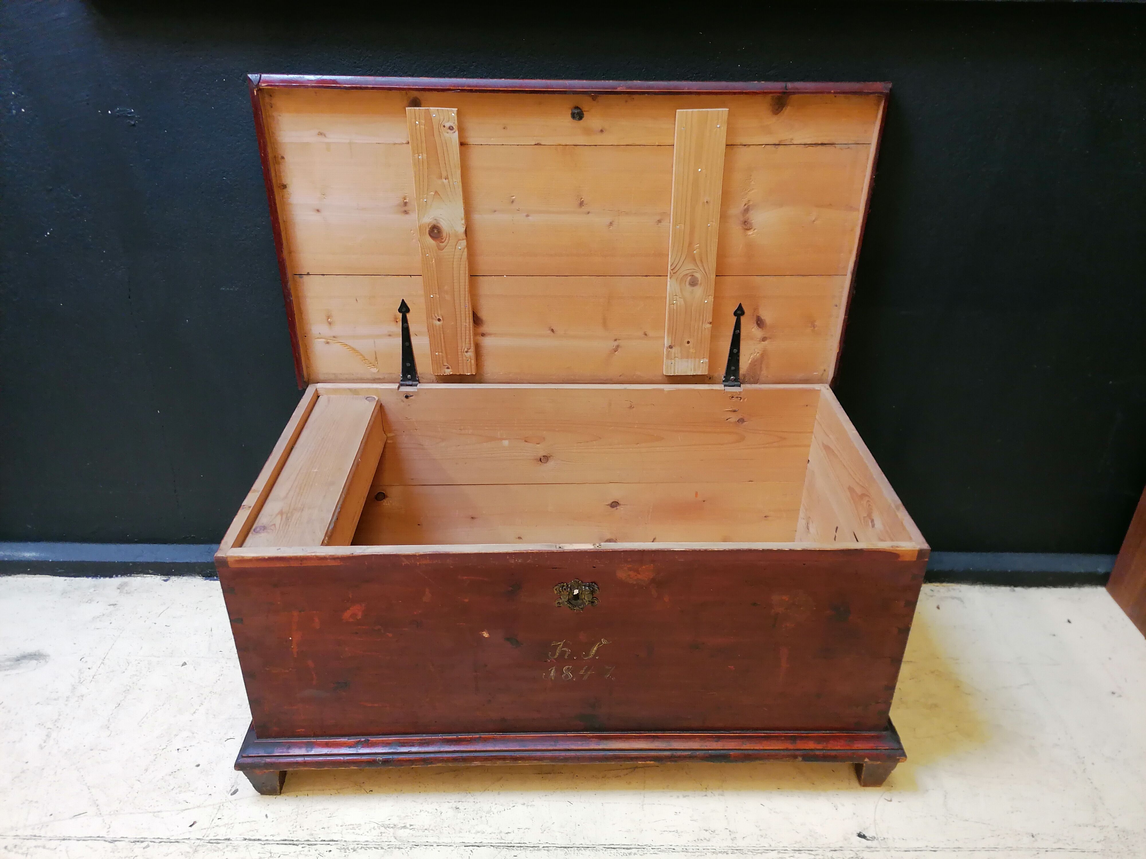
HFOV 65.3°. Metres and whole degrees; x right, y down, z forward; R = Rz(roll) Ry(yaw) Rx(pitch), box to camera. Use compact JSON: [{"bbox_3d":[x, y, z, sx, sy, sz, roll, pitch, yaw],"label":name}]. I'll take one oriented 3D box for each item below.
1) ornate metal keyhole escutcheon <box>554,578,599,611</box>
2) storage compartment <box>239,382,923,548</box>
[{"bbox_3d":[0.006,0.272,1.447,0.073,0.067,0.010,0,29,-1],"label":"ornate metal keyhole escutcheon"},{"bbox_3d":[-0.001,0.225,1.773,1.089,0.403,0.568,0,29,-1],"label":"storage compartment"}]

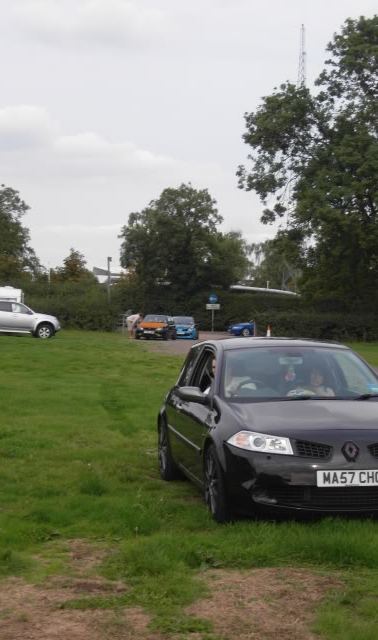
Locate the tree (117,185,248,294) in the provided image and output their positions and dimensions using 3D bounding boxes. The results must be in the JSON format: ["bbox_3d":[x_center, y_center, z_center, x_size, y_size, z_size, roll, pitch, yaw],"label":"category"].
[{"bbox_3d":[-0.444,-5.125,97.000,10.000,11.600,9.600,0,1,0],"label":"tree"}]

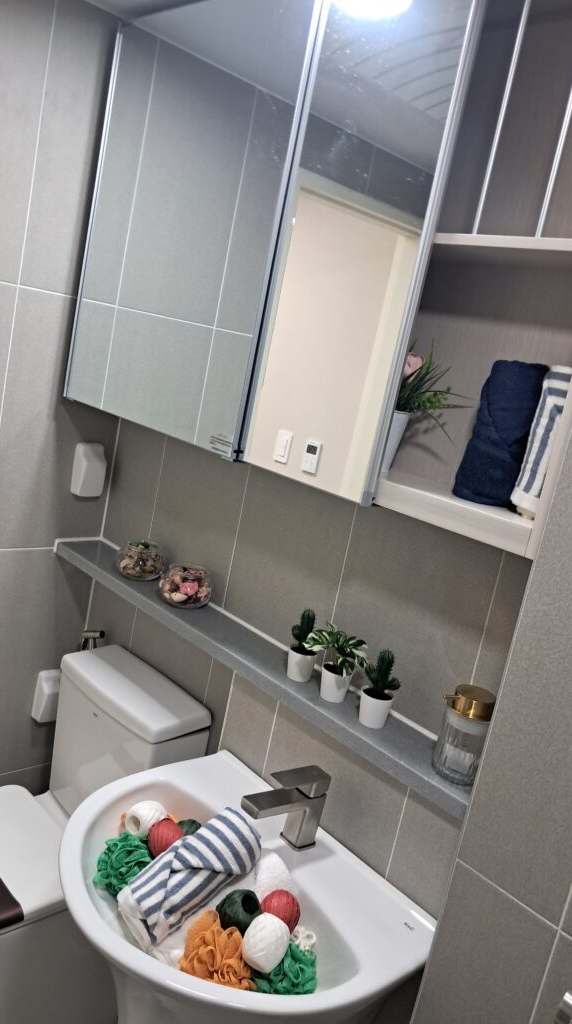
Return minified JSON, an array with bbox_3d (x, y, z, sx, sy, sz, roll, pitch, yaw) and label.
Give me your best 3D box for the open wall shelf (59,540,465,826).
[{"bbox_3d":[-0.099,0.254,1.552,0.135,0.027,1.265,1,15,-44],"label":"open wall shelf"}]

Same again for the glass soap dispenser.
[{"bbox_3d":[0.253,0.323,1.158,0.094,0.128,0.074,6,12,-28],"label":"glass soap dispenser"}]

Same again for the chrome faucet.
[{"bbox_3d":[-0.008,0.482,1.276,0.157,0.132,0.047,1,15,-44],"label":"chrome faucet"}]

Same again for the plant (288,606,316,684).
[{"bbox_3d":[0.034,0.231,1.399,0.056,0.128,0.056,11,11,-2],"label":"plant"}]

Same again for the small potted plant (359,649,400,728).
[{"bbox_3d":[0.150,0.279,1.275,0.059,0.127,0.060,1,15,-44],"label":"small potted plant"}]

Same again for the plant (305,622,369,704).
[{"bbox_3d":[0.080,0.253,1.342,0.093,0.127,0.103,1,15,-44],"label":"plant"}]

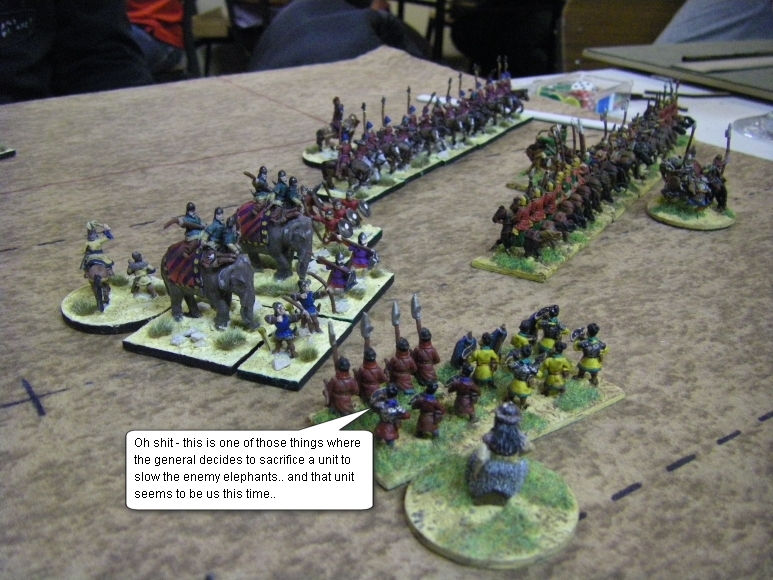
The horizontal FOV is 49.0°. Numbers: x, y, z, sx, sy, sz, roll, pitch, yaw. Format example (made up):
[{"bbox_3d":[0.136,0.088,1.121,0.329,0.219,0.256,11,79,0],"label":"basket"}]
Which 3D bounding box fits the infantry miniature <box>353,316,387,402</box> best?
[{"bbox_3d":[-0.004,0.018,0.228,0.008,0.026,0.008,-12,27,-26],"label":"infantry miniature"}]

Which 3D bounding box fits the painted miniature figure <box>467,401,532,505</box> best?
[{"bbox_3d":[0.026,0.036,0.200,0.013,0.023,0.016,1,25,2],"label":"painted miniature figure"}]

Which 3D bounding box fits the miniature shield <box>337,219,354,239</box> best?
[{"bbox_3d":[-0.016,-0.024,0.339,0.002,0.008,0.008,-20,5,44],"label":"miniature shield"}]

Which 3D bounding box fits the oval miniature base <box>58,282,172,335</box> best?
[{"bbox_3d":[-0.093,0.005,0.296,0.040,0.004,0.040,11,27,21],"label":"oval miniature base"}]

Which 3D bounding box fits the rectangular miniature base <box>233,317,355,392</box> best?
[{"bbox_3d":[-0.028,0.019,0.267,0.021,0.004,0.040,9,26,18],"label":"rectangular miniature base"}]

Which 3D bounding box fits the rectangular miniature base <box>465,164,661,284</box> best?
[{"bbox_3d":[0.086,-0.034,0.380,0.030,0.003,0.155,15,28,28],"label":"rectangular miniature base"}]

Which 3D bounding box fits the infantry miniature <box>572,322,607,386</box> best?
[{"bbox_3d":[0.058,0.018,0.240,0.009,0.018,0.008,-12,27,-25],"label":"infantry miniature"}]

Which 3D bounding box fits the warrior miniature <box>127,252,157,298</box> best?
[{"bbox_3d":[-0.084,-0.005,0.289,0.010,0.016,0.007,-6,26,-15],"label":"warrior miniature"}]

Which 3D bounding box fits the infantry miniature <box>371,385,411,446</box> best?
[{"bbox_3d":[0.001,0.031,0.211,0.009,0.017,0.008,-10,26,-23],"label":"infantry miniature"}]

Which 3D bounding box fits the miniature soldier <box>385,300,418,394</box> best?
[{"bbox_3d":[0.005,0.016,0.240,0.009,0.027,0.008,-11,27,-24],"label":"miniature soldier"}]

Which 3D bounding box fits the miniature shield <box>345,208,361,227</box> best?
[{"bbox_3d":[-0.013,-0.029,0.347,0.002,0.008,0.008,-31,7,34],"label":"miniature shield"}]

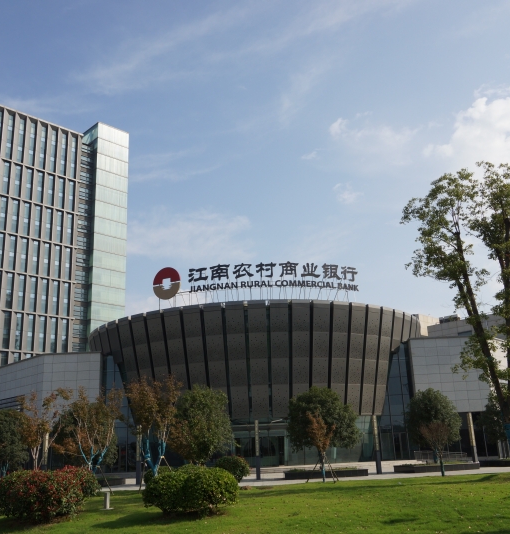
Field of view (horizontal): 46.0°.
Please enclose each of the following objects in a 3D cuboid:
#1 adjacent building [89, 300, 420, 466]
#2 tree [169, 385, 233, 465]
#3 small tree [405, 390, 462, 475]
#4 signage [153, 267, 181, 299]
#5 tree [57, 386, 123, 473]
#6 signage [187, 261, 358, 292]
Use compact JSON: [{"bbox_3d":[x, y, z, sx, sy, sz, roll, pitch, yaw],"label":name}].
[{"bbox_3d":[0.146,15.625,71.201,39.455,14.612,38.000,-3,-17,0],"label":"adjacent building"},{"bbox_3d":[-3.807,11.531,42.715,4.412,6.260,4.412,-3,-17,0],"label":"tree"},{"bbox_3d":[12.360,11.000,41.561,3.878,5.090,3.878,-3,-17,0],"label":"small tree"},{"bbox_3d":[-8.486,1.665,58.991,3.200,3.200,0.450,-11,-19,25],"label":"signage"},{"bbox_3d":[-9.586,9.956,35.189,3.635,5.810,3.635,-3,-17,0],"label":"tree"},{"bbox_3d":[2.123,1.001,58.302,17.066,2.550,2.417,0,-17,-8],"label":"signage"}]

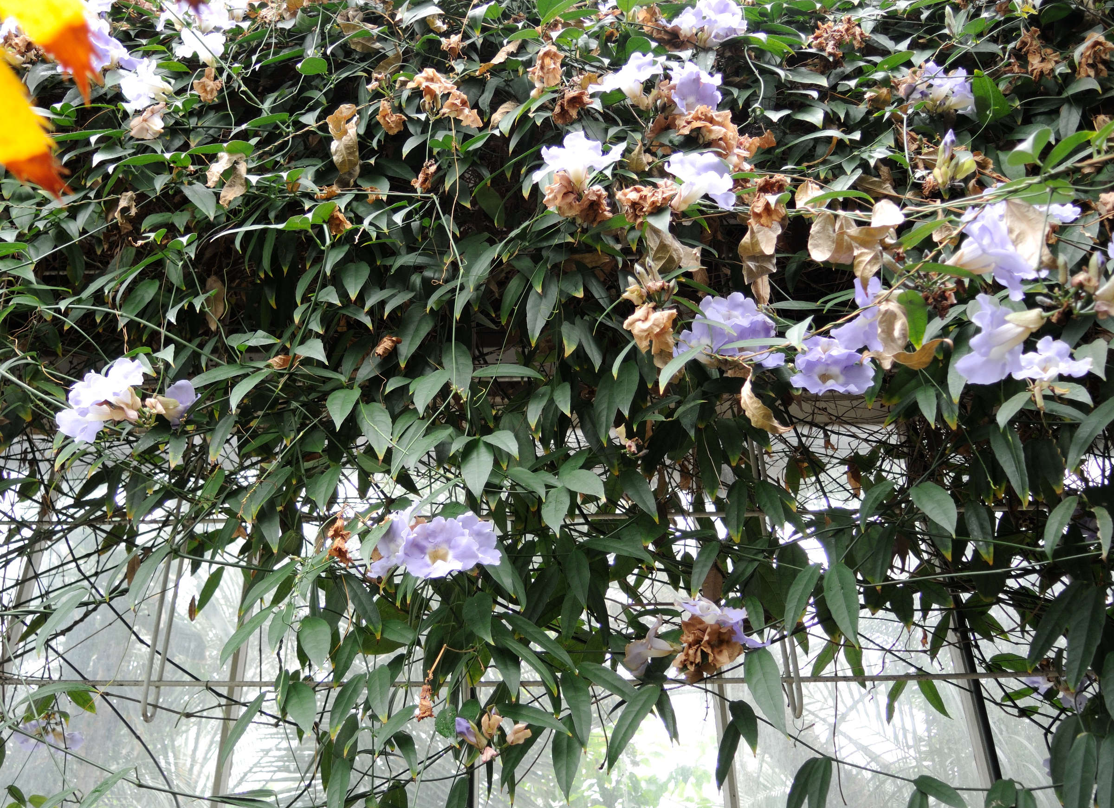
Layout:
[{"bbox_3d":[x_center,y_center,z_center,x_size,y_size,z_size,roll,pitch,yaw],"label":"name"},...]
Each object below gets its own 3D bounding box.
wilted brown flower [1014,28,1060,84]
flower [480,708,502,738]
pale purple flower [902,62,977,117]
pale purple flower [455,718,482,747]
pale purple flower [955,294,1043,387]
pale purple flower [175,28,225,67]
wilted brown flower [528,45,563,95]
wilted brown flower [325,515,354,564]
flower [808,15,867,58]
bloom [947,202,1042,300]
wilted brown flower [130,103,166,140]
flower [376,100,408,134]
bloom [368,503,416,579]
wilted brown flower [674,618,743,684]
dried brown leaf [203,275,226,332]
[{"bbox_3d":[0.788,-0.574,1.480,0.075,0.085,0.060,-1,-29,0],"label":"wilted brown flower"},{"bbox_3d":[-0.087,0.425,1.200,0.028,0.040,0.028,-2,-29,0],"label":"flower"},{"bbox_3d":[0.603,-0.498,1.420,0.110,0.080,0.080,-10,-30,15],"label":"pale purple flower"},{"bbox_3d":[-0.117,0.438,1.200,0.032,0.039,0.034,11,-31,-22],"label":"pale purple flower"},{"bbox_3d":[0.488,-0.071,0.998,0.071,0.079,0.075,-27,-39,34],"label":"pale purple flower"},{"bbox_3d":[-0.490,-0.492,1.240,0.066,0.056,0.050,-16,-71,23],"label":"pale purple flower"},{"bbox_3d":[-0.018,-0.530,1.430,0.056,0.078,0.050,-1,-29,0],"label":"wilted brown flower"},{"bbox_3d":[-0.258,0.162,1.071,0.032,0.054,0.031,-2,-32,-1],"label":"wilted brown flower"},{"bbox_3d":[0.433,-0.569,1.394,0.087,0.050,0.050,-2,-32,-1],"label":"flower"},{"bbox_3d":[0.484,-0.170,0.998,0.091,0.081,0.071,-3,-32,2],"label":"bloom"},{"bbox_3d":[-0.545,-0.377,1.200,0.038,0.044,0.042,25,-25,19],"label":"wilted brown flower"},{"bbox_3d":[-0.284,-0.494,1.550,0.050,0.056,0.045,-2,-29,0],"label":"flower"},{"bbox_3d":[-0.175,0.149,0.970,0.055,0.077,0.068,8,-30,-41],"label":"bloom"},{"bbox_3d":[0.161,0.263,0.960,0.074,0.068,0.062,-6,-32,8],"label":"wilted brown flower"},{"bbox_3d":[-0.513,-0.151,1.350,0.036,0.090,0.025,-1,-29,0],"label":"dried brown leaf"}]

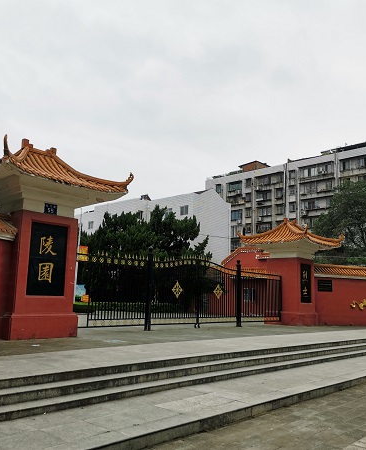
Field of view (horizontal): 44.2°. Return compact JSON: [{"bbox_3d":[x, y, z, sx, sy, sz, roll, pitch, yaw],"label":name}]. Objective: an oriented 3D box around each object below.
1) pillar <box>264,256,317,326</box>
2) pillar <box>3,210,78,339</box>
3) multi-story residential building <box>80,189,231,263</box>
[{"bbox_3d":[5.869,3.666,24.647,2.058,3.489,2.009,-7,-13,42],"label":"pillar"},{"bbox_3d":[-4.554,1.546,13.576,2.019,3.499,2.019,-7,-13,42],"label":"pillar"},{"bbox_3d":[-6.177,4.639,73.254,28.000,17.034,8.400,-7,-13,42],"label":"multi-story residential building"}]

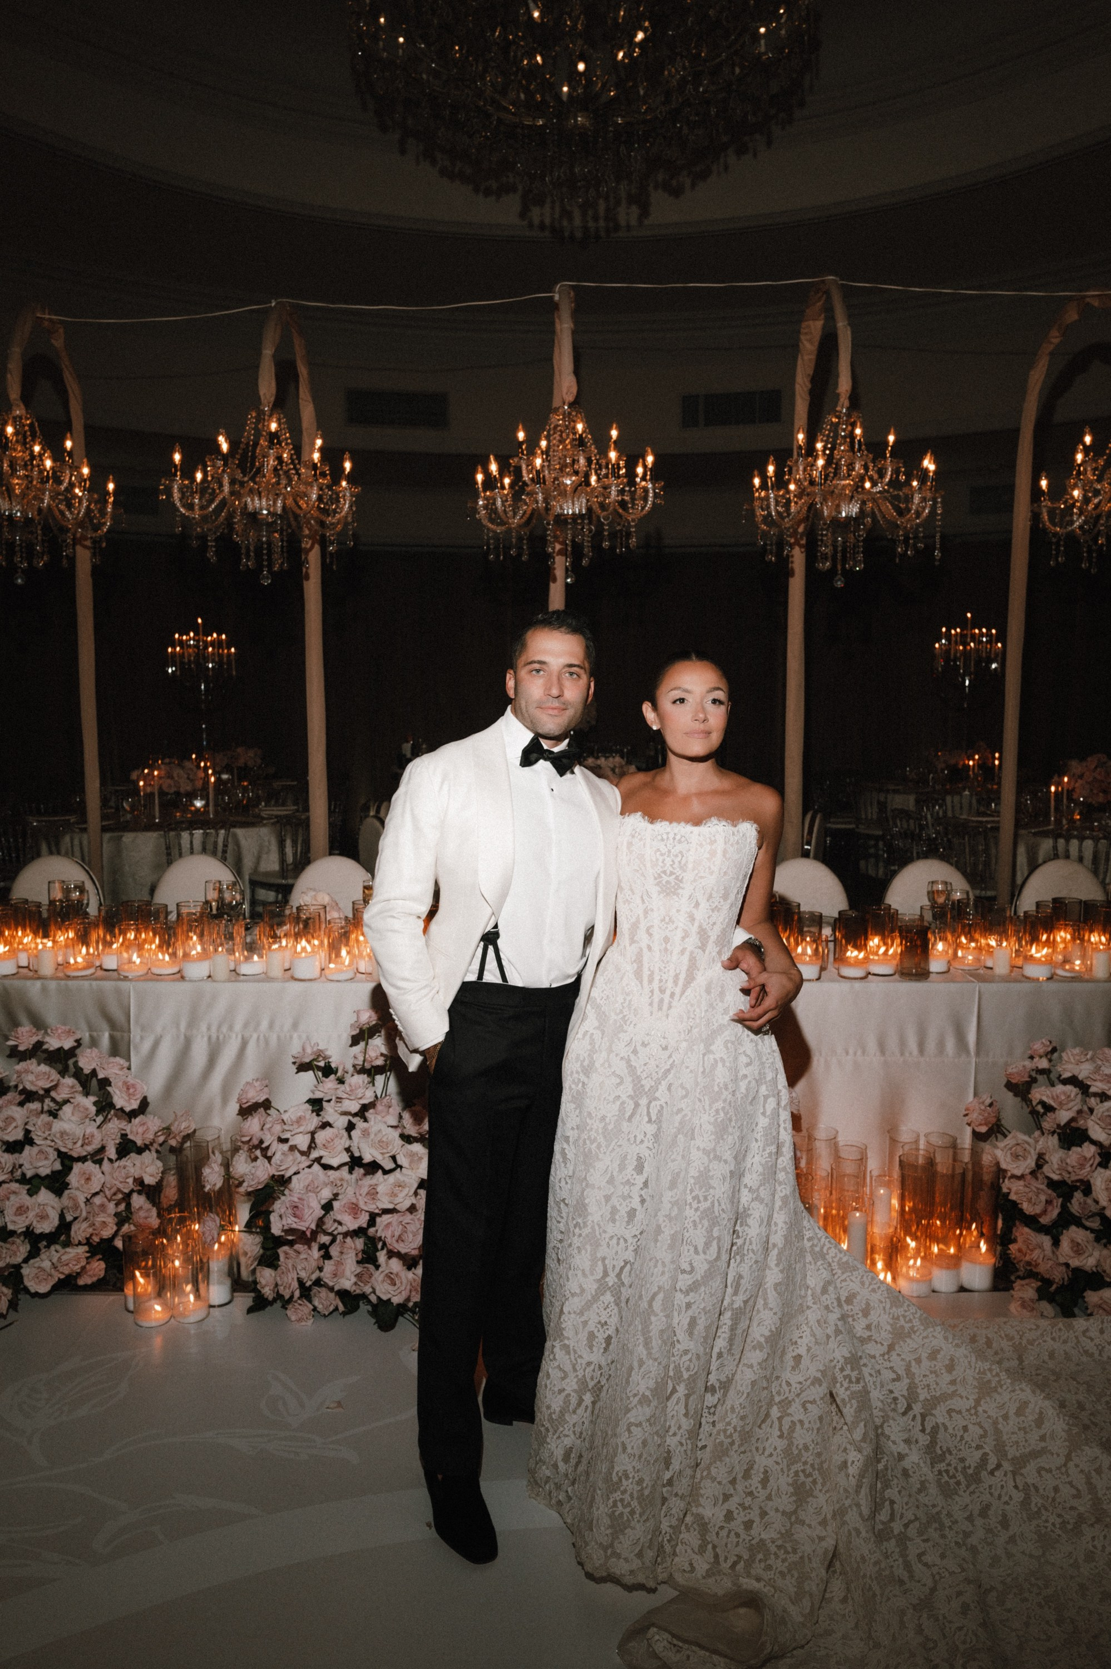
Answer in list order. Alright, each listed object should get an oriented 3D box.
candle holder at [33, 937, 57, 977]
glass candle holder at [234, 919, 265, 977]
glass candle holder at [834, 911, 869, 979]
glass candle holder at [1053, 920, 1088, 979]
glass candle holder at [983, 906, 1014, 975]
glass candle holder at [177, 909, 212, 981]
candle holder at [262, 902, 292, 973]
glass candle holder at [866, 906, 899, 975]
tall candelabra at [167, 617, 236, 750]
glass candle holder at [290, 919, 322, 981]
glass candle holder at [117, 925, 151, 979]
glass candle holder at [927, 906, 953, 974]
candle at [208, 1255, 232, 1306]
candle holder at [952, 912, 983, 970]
[{"bbox_3d":[-1.575,0.379,4.005,0.071,0.104,0.071,0,9,0],"label":"candle holder"},{"bbox_3d":[-0.957,0.353,4.072,0.086,0.169,0.086,0,8,0],"label":"glass candle holder"},{"bbox_3d":[0.944,0.350,4.107,0.091,0.204,0.091,0,7,0],"label":"glass candle holder"},{"bbox_3d":[1.586,0.354,3.997,0.093,0.157,0.093,0,9,0],"label":"glass candle holder"},{"bbox_3d":[1.388,0.335,4.075,0.084,0.204,0.084,0,8,0],"label":"glass candle holder"},{"bbox_3d":[-1.133,0.350,4.090,0.092,0.209,0.092,0,7,0],"label":"glass candle holder"},{"bbox_3d":[-0.874,0.325,4.085,0.089,0.187,0.089,0,9,0],"label":"candle holder"},{"bbox_3d":[1.030,0.335,4.088,0.089,0.201,0.089,0,8,0],"label":"glass candle holder"},{"bbox_3d":[-3.176,-1.188,11.541,0.610,1.445,0.610,0,7,0],"label":"tall candelabra"},{"bbox_3d":[-0.785,0.357,4.092,0.093,0.194,0.093,0,7,0],"label":"glass candle holder"},{"bbox_3d":[-1.342,0.370,4.134,0.093,0.157,0.093,0,7,0],"label":"glass candle holder"},{"bbox_3d":[1.188,0.329,4.037,0.087,0.193,0.087,0,9,0],"label":"glass candle holder"},{"bbox_3d":[-0.925,1.221,3.553,0.078,0.108,0.078,0,8,0],"label":"candle"},{"bbox_3d":[1.301,0.337,4.104,0.091,0.158,0.091,0,9,0],"label":"candle holder"}]

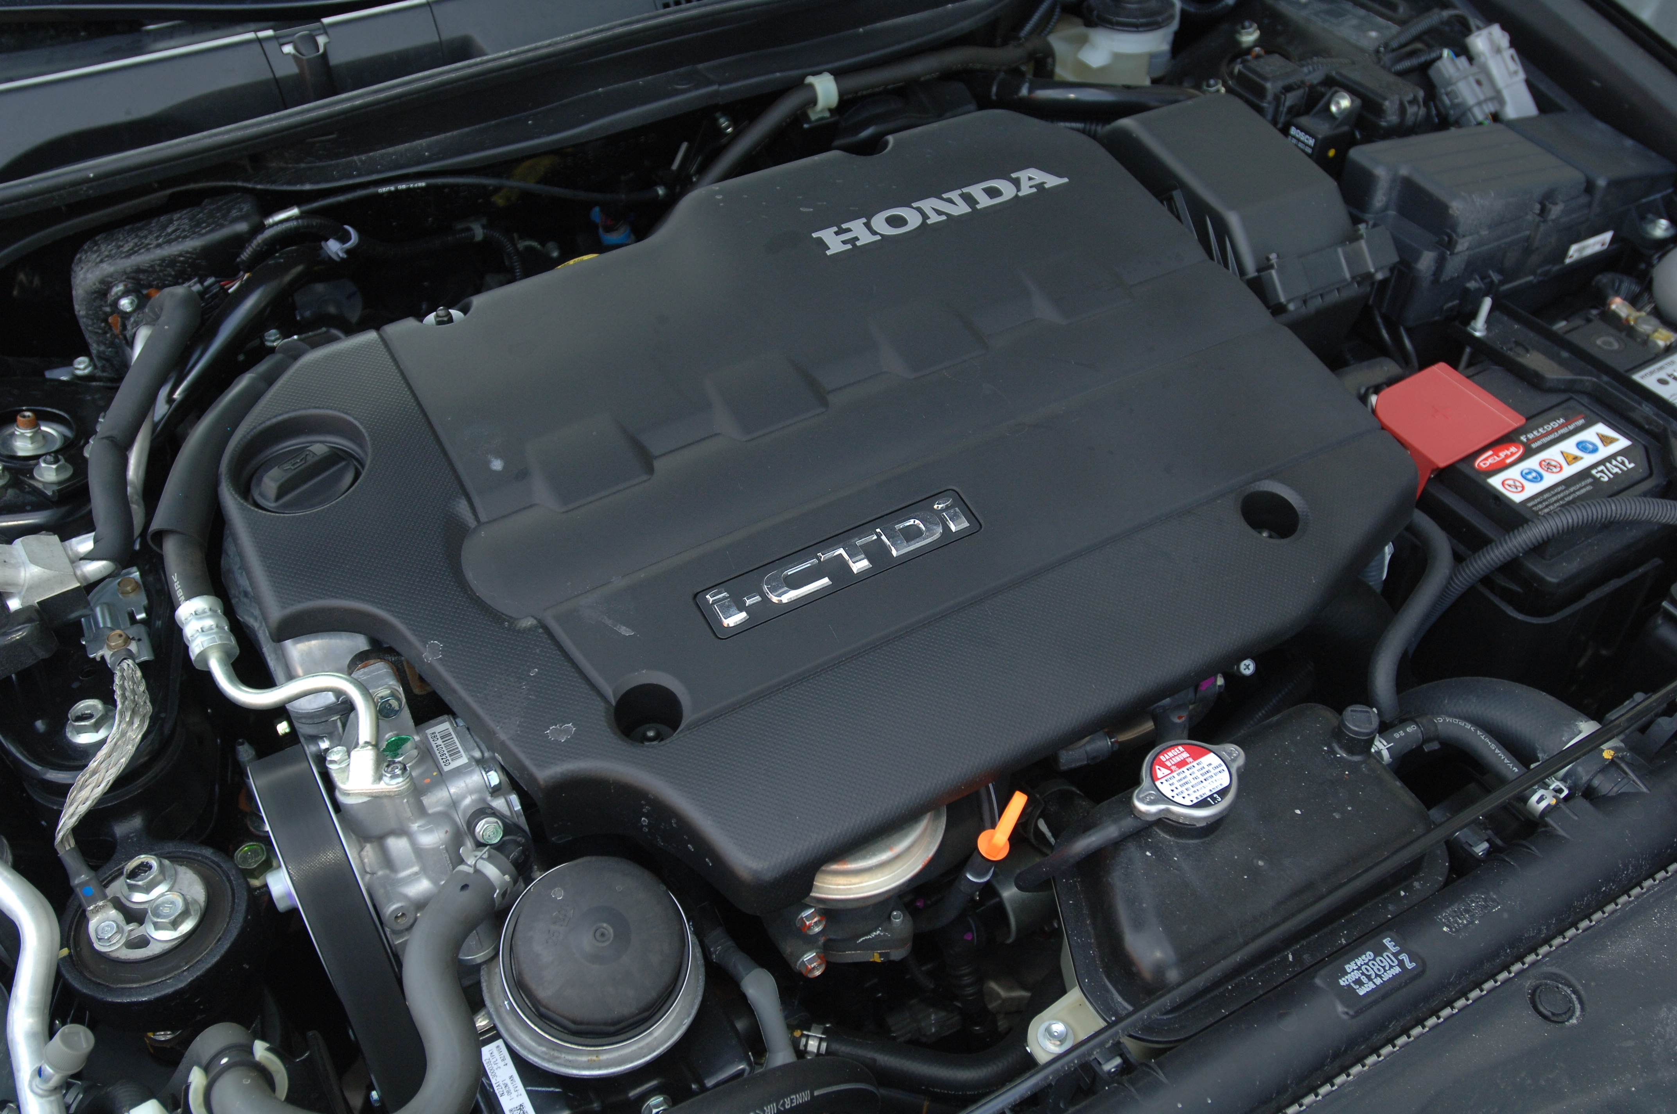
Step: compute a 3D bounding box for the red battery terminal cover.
[{"bbox_3d":[0.415,-0.086,1.076,0.093,0.042,0.078,-23,49,-23],"label":"red battery terminal cover"}]

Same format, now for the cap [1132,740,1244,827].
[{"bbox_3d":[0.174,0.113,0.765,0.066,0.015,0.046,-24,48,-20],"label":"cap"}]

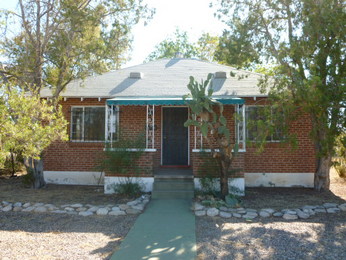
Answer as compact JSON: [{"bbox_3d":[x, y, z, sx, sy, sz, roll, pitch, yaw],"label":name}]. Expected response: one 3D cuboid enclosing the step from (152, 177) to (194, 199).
[{"bbox_3d":[0.015,1.630,8.500,1.170,0.540,0.600,0,-2,3],"label":"step"}]

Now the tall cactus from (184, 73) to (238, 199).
[{"bbox_3d":[1.065,0.160,8.300,1.480,3.420,1.250,0,-2,3],"label":"tall cactus"}]

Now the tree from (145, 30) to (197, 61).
[{"bbox_3d":[-0.038,-2.681,23.108,5.600,10.119,5.400,0,-2,3],"label":"tree"}]

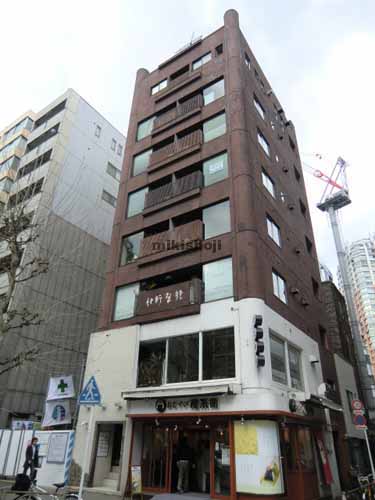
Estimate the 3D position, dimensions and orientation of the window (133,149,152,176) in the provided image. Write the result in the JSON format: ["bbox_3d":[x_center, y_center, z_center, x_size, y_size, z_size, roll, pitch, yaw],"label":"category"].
[{"bbox_3d":[-2.793,-5.483,21.737,1.414,1.758,0.124,-16,-34,29],"label":"window"}]

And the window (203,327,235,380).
[{"bbox_3d":[1.164,3.886,12.925,1.347,1.816,0.120,-17,-34,30],"label":"window"}]

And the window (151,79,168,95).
[{"bbox_3d":[-1.825,-10.841,23.247,1.278,0.670,0.120,-17,-34,29],"label":"window"}]

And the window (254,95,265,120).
[{"bbox_3d":[4.306,-8.504,20.823,0.120,0.989,1.468,-17,-34,29],"label":"window"}]

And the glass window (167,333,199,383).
[{"bbox_3d":[-0.126,4.377,13.954,1.545,1.847,0.124,-16,-34,29],"label":"glass window"}]

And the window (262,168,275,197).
[{"bbox_3d":[4.167,-3.434,17.978,0.120,1.035,1.468,-17,-34,29],"label":"window"}]

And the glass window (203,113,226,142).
[{"bbox_3d":[1.485,-6.584,18.677,1.354,1.577,0.120,-17,-34,30],"label":"glass window"}]

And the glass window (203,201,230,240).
[{"bbox_3d":[1.338,-1.353,15.793,1.354,1.686,0.120,-17,-34,30],"label":"glass window"}]

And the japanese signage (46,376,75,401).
[{"bbox_3d":[-6.179,6.734,16.948,1.854,1.051,0.103,-16,-34,29],"label":"japanese signage"}]

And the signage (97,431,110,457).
[{"bbox_3d":[-3.352,7.838,13.966,0.040,0.840,0.533,-17,-34,29],"label":"signage"}]

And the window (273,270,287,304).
[{"bbox_3d":[4.176,1.710,15.599,0.120,1.101,1.530,-17,-34,30],"label":"window"}]

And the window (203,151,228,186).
[{"bbox_3d":[1.412,-3.970,17.235,1.354,1.566,0.120,-17,-34,30],"label":"window"}]

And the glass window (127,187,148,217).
[{"bbox_3d":[-2.874,-2.796,20.213,1.414,1.758,0.124,-16,-34,29],"label":"glass window"}]

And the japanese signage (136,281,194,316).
[{"bbox_3d":[-0.948,2.080,14.730,3.001,1.114,0.080,-17,-34,29],"label":"japanese signage"}]

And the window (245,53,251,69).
[{"bbox_3d":[3.749,-11.844,21.592,0.120,0.963,0.587,-17,-34,29],"label":"window"}]

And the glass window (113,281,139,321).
[{"bbox_3d":[-2.980,2.534,16.853,1.487,1.710,0.120,-17,-34,30],"label":"glass window"}]

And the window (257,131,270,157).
[{"bbox_3d":[4.486,-6.299,20.562,0.124,1.182,1.542,-19,-36,32],"label":"window"}]

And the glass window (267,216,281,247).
[{"bbox_3d":[4.324,-0.925,17.513,0.124,1.182,1.542,-19,-36,32],"label":"glass window"}]

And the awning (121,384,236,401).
[{"bbox_3d":[-0.474,5.437,13.167,4.913,0.391,0.484,-16,-34,29],"label":"awning"}]

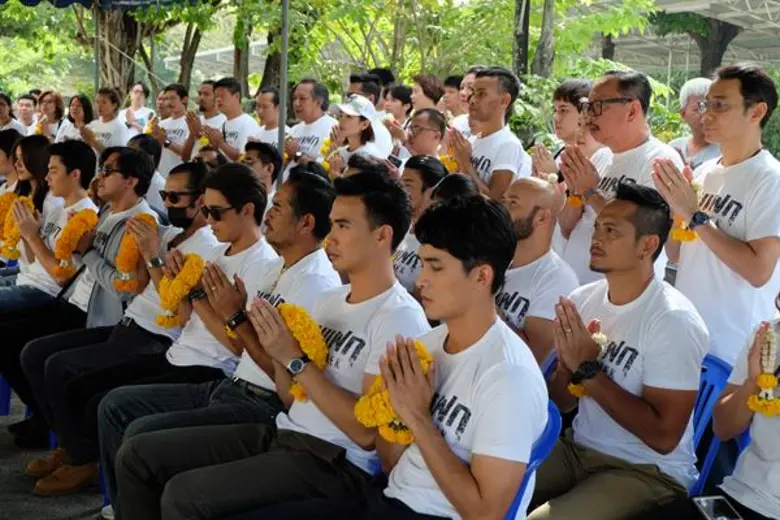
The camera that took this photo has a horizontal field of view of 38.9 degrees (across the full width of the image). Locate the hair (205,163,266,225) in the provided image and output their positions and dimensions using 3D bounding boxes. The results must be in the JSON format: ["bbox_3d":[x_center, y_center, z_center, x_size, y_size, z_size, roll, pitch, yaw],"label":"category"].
[{"bbox_3d":[-0.482,-0.208,3.450,0.210,0.205,0.180,-6,11,-39],"label":"hair"}]

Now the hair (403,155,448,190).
[{"bbox_3d":[0.164,-0.383,4.950,0.210,0.190,0.180,-4,9,-30],"label":"hair"}]

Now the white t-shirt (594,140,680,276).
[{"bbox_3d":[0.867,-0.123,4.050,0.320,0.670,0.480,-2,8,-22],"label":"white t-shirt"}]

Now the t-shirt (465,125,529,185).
[{"bbox_3d":[0.480,-0.292,5.155,0.270,0.620,0.460,-1,8,-30],"label":"t-shirt"}]

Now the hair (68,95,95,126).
[{"bbox_3d":[-2.792,-1.362,10.000,0.210,0.280,0.210,6,9,32],"label":"hair"}]

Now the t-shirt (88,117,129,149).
[{"bbox_3d":[-2.107,-0.792,8.300,0.420,0.570,0.270,8,11,40],"label":"t-shirt"}]

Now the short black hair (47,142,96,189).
[{"bbox_3d":[-1.475,-0.443,5.162,0.215,0.210,0.180,-1,8,-30],"label":"short black hair"}]

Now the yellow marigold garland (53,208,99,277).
[{"bbox_3d":[-1.309,-0.073,4.600,0.130,0.280,0.160,-4,9,-30],"label":"yellow marigold garland"}]

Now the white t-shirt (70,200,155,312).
[{"bbox_3d":[-1.105,-0.018,4.400,0.320,0.500,0.430,-5,10,-34],"label":"white t-shirt"}]

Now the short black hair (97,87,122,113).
[{"bbox_3d":[-2.082,-1.191,8.200,0.170,0.195,0.195,8,11,38],"label":"short black hair"}]

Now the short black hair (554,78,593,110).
[{"bbox_3d":[0.742,-0.638,4.430,0.200,0.170,0.180,-2,8,-37],"label":"short black hair"}]

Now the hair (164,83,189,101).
[{"bbox_3d":[-1.623,-1.273,8.400,0.190,0.155,0.170,-7,11,-44],"label":"hair"}]

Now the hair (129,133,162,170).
[{"bbox_3d":[-1.433,-0.632,6.500,0.210,0.215,0.180,-4,9,-32],"label":"hair"}]

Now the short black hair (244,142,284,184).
[{"bbox_3d":[-0.692,-0.539,6.062,0.210,0.210,0.180,-1,8,-30],"label":"short black hair"}]

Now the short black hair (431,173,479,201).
[{"bbox_3d":[0.251,-0.238,4.311,0.210,0.190,0.180,-1,8,-30],"label":"short black hair"}]

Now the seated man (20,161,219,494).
[{"bbox_3d":[-0.967,0.231,4.157,0.850,1.240,0.520,-1,8,-30],"label":"seated man"}]

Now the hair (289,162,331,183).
[{"bbox_3d":[-0.390,-0.373,5.311,0.210,0.190,0.180,-1,8,-30],"label":"hair"}]

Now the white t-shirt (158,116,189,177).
[{"bbox_3d":[-1.623,-0.772,8.400,0.290,0.650,0.460,-6,10,-39],"label":"white t-shirt"}]

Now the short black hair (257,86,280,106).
[{"bbox_3d":[-0.818,-1.103,7.500,0.190,0.160,0.170,-7,11,-44],"label":"short black hair"}]

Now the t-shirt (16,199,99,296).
[{"bbox_3d":[-1.449,-0.047,4.950,0.320,0.530,0.450,-4,9,-32],"label":"t-shirt"}]

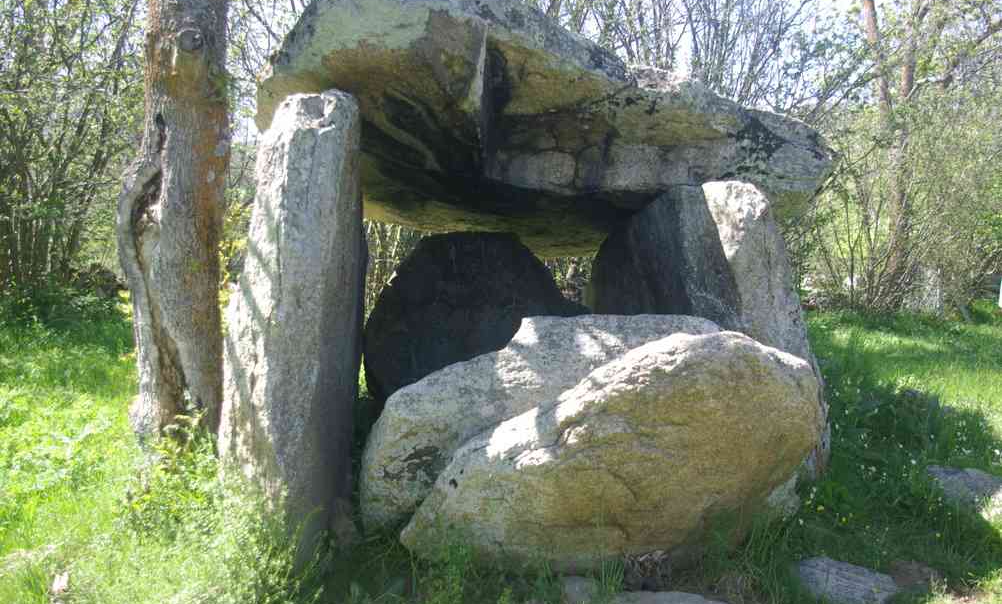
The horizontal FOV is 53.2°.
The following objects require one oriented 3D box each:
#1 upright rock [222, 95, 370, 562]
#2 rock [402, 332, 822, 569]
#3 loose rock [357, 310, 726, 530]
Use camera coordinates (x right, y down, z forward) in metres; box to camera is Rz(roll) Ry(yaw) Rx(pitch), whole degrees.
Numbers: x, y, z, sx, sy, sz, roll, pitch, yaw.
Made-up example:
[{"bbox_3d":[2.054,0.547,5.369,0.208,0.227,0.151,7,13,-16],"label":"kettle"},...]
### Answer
[{"bbox_3d":[-1.010,0.100,4.880,0.580,2.130,0.700,0,4,0],"label":"upright rock"},{"bbox_3d":[0.510,0.660,4.720,1.900,1.030,0.680,0,4,0],"label":"rock"},{"bbox_3d":[0.260,0.580,5.280,1.950,1.050,0.620,0,4,0],"label":"loose rock"}]

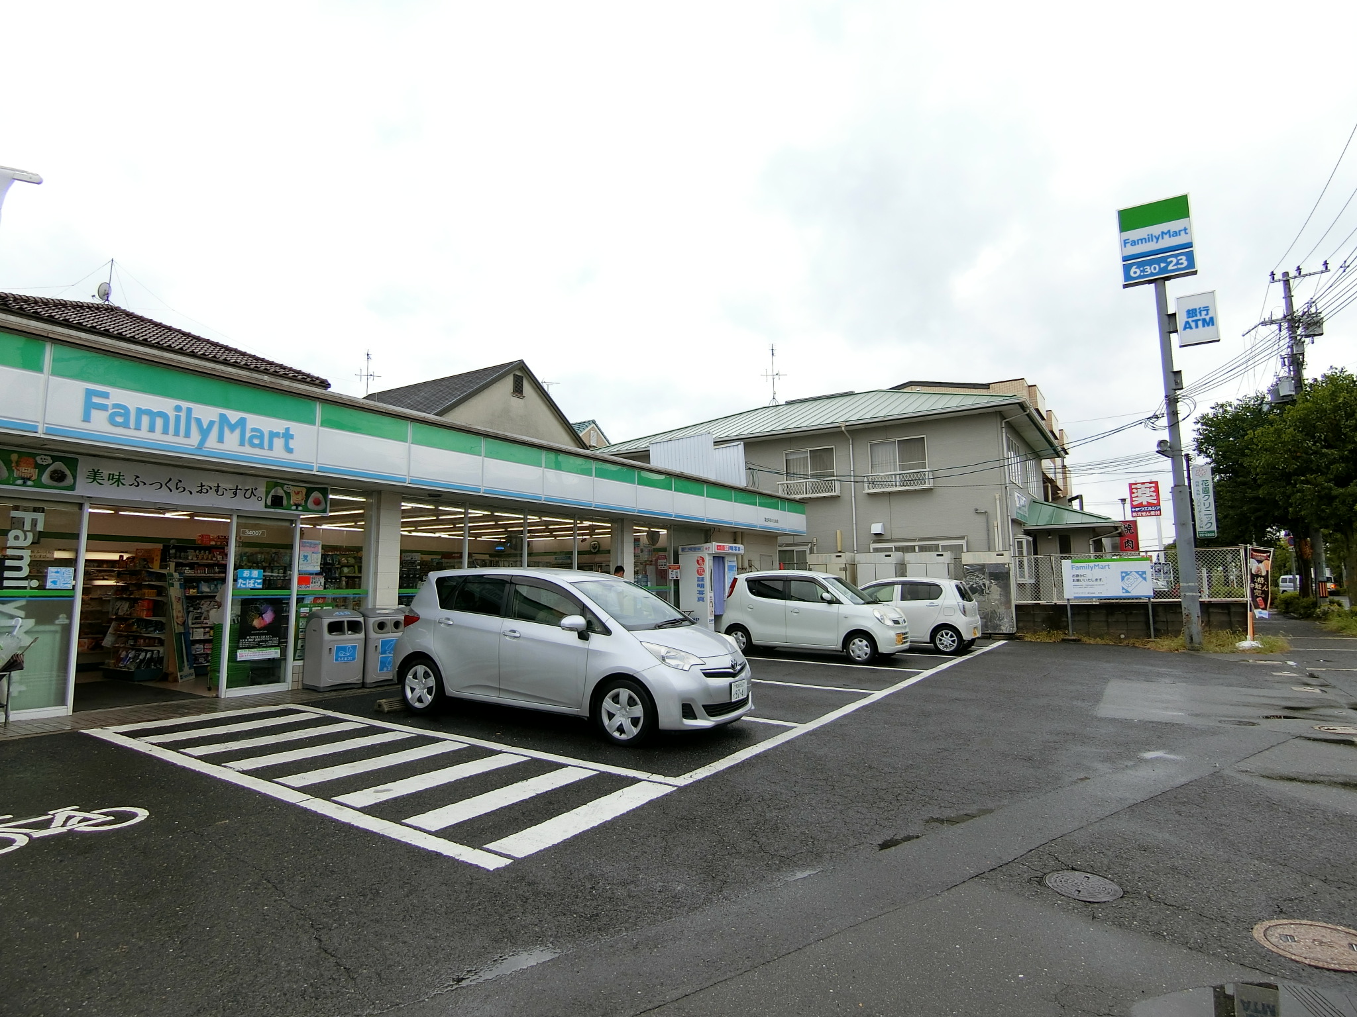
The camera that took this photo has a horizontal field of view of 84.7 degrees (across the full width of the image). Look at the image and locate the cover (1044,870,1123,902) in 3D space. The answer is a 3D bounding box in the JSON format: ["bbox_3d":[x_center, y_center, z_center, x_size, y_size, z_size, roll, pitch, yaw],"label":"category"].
[{"bbox_3d":[1.990,1.870,3.659,0.365,0.030,0.365,-4,-7,32],"label":"cover"}]

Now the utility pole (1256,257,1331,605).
[{"bbox_3d":[24.613,-2.786,29.373,2.000,14.275,1.400,-4,-7,32],"label":"utility pole"}]

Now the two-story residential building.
[{"bbox_3d":[6.193,0.050,26.634,16.000,8.250,9.700,-5,-7,34],"label":"two-story residential building"}]

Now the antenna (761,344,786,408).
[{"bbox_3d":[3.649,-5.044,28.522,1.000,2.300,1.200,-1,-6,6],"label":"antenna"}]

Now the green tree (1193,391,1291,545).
[{"bbox_3d":[26.400,-0.350,34.000,5.600,10.200,5.600,-5,-7,34],"label":"green tree"}]

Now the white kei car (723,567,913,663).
[{"bbox_3d":[2.566,1.939,13.925,3.395,1.610,1.475,-2,-6,31],"label":"white kei car"}]

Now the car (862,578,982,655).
[{"bbox_3d":[4.650,2.204,15.951,3.395,1.500,1.475,-3,-6,37],"label":"car"}]

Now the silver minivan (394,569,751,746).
[{"bbox_3d":[-1.088,1.374,7.827,3.995,1.585,1.695,-2,-6,31],"label":"silver minivan"}]

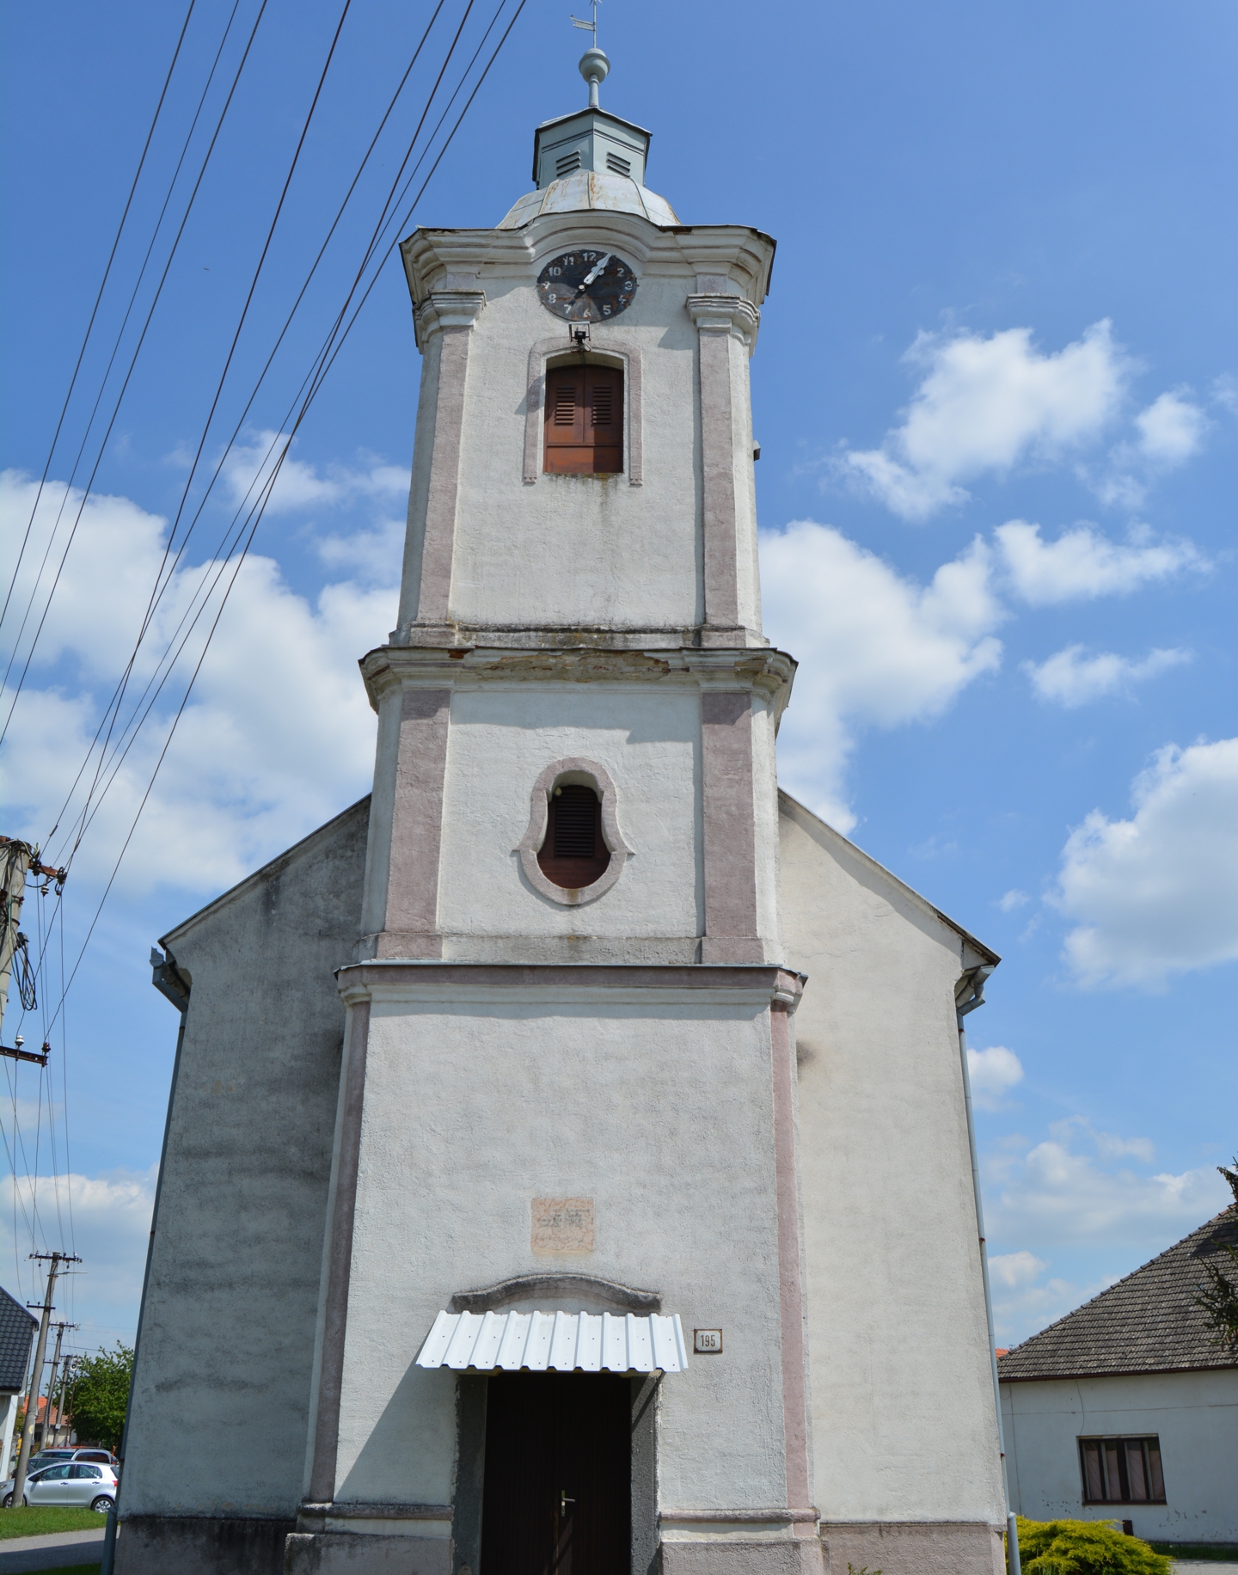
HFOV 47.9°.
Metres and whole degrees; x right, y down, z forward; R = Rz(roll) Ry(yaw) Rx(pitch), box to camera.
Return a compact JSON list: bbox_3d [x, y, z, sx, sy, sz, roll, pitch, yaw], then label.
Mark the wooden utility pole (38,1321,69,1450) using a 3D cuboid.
[{"bbox_3d":[-25.850,28.115,63.098,0.270,7.500,0.270,0,-26,0],"label":"wooden utility pole"}]

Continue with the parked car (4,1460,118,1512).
[{"bbox_3d":[-16.336,20.583,40.890,3.780,1.530,1.700,6,-27,-11],"label":"parked car"}]

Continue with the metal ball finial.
[{"bbox_3d":[-0.402,-11.655,22.952,0.510,1.360,0.510,0,-26,0],"label":"metal ball finial"}]

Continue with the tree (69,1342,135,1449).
[{"bbox_3d":[-29.060,36.122,80.255,5.600,7.800,5.600,9,-28,-17],"label":"tree"}]

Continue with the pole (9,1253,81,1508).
[{"bbox_3d":[-16.548,16.784,39.655,1.520,6.980,0.320,9,-28,-17],"label":"pole"}]

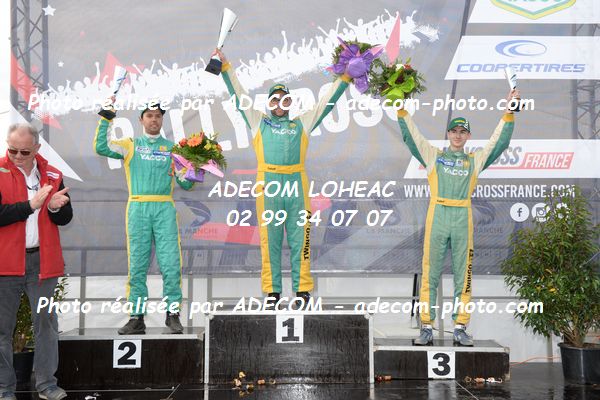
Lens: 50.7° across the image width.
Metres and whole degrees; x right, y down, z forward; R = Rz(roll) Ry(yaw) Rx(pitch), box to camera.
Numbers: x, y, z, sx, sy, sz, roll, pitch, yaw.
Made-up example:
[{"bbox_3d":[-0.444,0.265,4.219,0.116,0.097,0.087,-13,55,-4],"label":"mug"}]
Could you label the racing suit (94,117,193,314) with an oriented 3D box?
[{"bbox_3d":[-1.181,0.117,4.780,0.740,1.490,0.420,0,-2,-12],"label":"racing suit"}]

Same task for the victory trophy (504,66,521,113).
[{"bbox_3d":[1.594,-0.829,4.750,0.100,0.350,0.100,-9,-2,11],"label":"victory trophy"}]

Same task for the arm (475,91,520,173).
[{"bbox_3d":[1.485,-0.514,4.750,0.230,0.630,0.190,21,-2,5],"label":"arm"}]

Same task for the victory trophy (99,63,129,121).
[{"bbox_3d":[-1.399,-0.806,4.750,0.125,0.390,0.120,17,-2,-11],"label":"victory trophy"}]

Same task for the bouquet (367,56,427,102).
[{"bbox_3d":[0.727,-0.908,4.770,0.440,0.350,0.380,0,-2,6],"label":"bouquet"}]

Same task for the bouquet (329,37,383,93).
[{"bbox_3d":[0.437,-1.065,4.980,0.420,0.420,0.380,0,-1,0],"label":"bouquet"}]

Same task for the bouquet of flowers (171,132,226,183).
[{"bbox_3d":[-0.741,-0.310,4.620,0.400,0.360,0.350,0,-2,-11],"label":"bouquet of flowers"}]

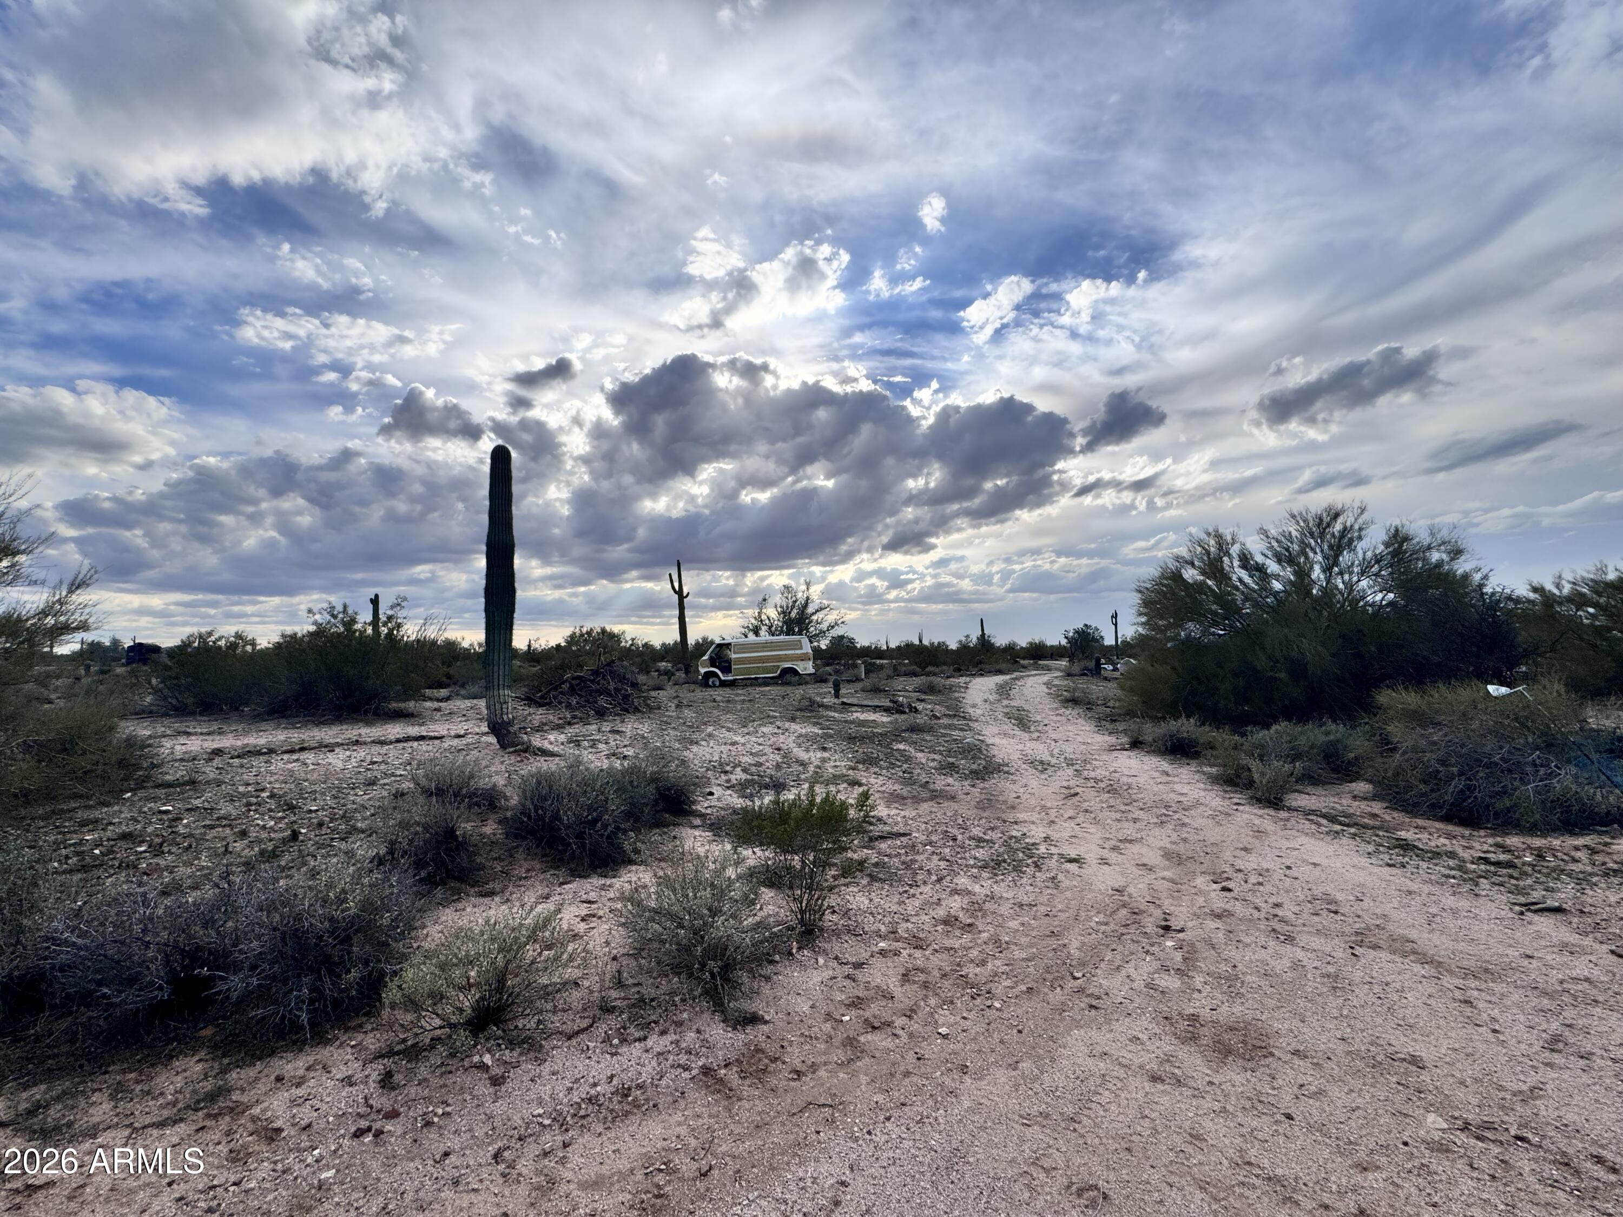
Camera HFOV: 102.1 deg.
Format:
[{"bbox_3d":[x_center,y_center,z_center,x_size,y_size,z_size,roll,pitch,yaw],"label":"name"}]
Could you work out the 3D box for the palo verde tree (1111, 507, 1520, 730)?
[{"bbox_3d":[9.946,0.074,13.560,6.500,4.600,6.000,-3,-4,36],"label":"palo verde tree"}]

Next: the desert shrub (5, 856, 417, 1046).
[{"bbox_3d":[-2.600,1.430,2.870,1.600,0.620,0.920,1,-3,-10],"label":"desert shrub"}]

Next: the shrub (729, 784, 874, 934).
[{"bbox_3d":[-0.050,1.400,3.710,0.810,0.790,0.760,0,-3,0],"label":"shrub"}]

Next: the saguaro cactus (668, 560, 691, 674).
[{"bbox_3d":[-7.433,0.600,37.032,1.300,6.450,0.800,0,-3,0],"label":"saguaro cactus"}]

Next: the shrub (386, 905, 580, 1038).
[{"bbox_3d":[-1.370,1.502,2.784,0.730,0.470,0.700,2,-4,-26],"label":"shrub"}]

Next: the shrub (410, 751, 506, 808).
[{"bbox_3d":[-3.514,1.697,6.537,0.816,0.521,0.734,0,-3,0],"label":"shrub"}]

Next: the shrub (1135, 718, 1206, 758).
[{"bbox_3d":[5.263,1.881,9.665,0.920,0.550,0.820,0,-3,0],"label":"shrub"}]

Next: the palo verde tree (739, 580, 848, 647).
[{"bbox_3d":[-0.974,1.061,36.000,5.900,5.256,5.500,0,-3,0],"label":"palo verde tree"}]

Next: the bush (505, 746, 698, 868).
[{"bbox_3d":[-1.650,1.556,5.315,1.150,0.660,1.500,-2,-4,25],"label":"bush"}]

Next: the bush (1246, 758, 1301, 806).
[{"bbox_3d":[4.660,1.722,6.658,0.520,0.480,0.500,-2,-4,35],"label":"bush"}]

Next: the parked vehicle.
[{"bbox_3d":[-2.290,2.312,28.612,4.950,2.000,2.000,-3,-3,0],"label":"parked vehicle"}]

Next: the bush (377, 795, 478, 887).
[{"bbox_3d":[-2.580,1.570,4.440,0.620,0.550,0.600,0,-3,0],"label":"bush"}]

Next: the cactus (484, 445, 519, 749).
[{"bbox_3d":[-5.016,-0.245,10.634,0.500,4.900,0.480,2,-4,-25],"label":"cactus"}]

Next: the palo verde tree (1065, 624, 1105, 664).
[{"bbox_3d":[24.087,3.132,57.916,3.600,3.699,3.500,0,-3,0],"label":"palo verde tree"}]

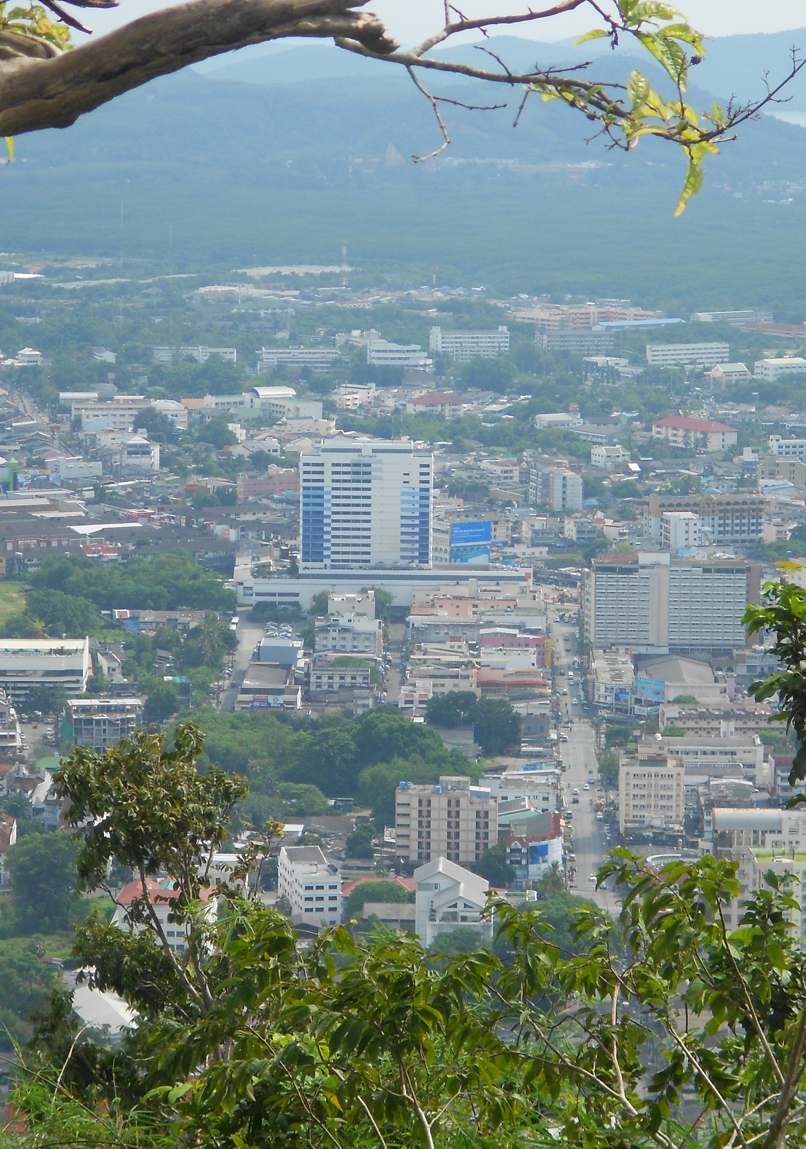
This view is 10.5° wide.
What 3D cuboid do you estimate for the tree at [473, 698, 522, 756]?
[{"bbox_3d":[30.740,49.700,1426.380,16.000,17.000,16.000,1,7,0],"label":"tree"}]

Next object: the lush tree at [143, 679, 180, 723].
[{"bbox_3d":[-81.740,42.830,1484.590,12.500,13.500,12.500,1,7,0],"label":"lush tree"}]

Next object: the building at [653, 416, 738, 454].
[{"bbox_3d":[161.930,-77.360,2433.460,19.500,16.000,55.000,-4,8,-31],"label":"building"}]

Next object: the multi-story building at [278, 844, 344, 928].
[{"bbox_3d":[-24.590,83.380,1163.380,10.200,15.000,34.000,-1,7,-12],"label":"multi-story building"}]

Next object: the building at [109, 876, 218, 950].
[{"bbox_3d":[-60.350,87.560,1114.060,25.500,18.500,17.000,0,7,-3],"label":"building"}]

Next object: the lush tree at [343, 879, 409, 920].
[{"bbox_3d":[-6.430,86.420,1158.560,15.800,10.600,14.000,1,7,0],"label":"lush tree"}]

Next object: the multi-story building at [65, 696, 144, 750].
[{"bbox_3d":[-95.110,48.620,1400.210,22.000,17.200,12.000,-1,7,-11],"label":"multi-story building"}]

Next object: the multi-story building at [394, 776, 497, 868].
[{"bbox_3d":[12.700,69.780,1238.470,28.300,23.800,13.000,1,7,4],"label":"multi-story building"}]

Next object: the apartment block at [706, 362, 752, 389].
[{"bbox_3d":[212.460,-128.170,2835.490,21.000,16.000,13.500,-4,9,-33],"label":"apartment block"}]

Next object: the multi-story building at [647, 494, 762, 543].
[{"bbox_3d":[139.060,-25.190,2011.360,51.500,22.000,15.000,-2,8,-19],"label":"multi-story building"}]

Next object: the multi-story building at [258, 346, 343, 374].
[{"bbox_3d":[-68.750,-142.070,2936.920,56.000,15.000,15.000,1,7,0],"label":"multi-story building"}]

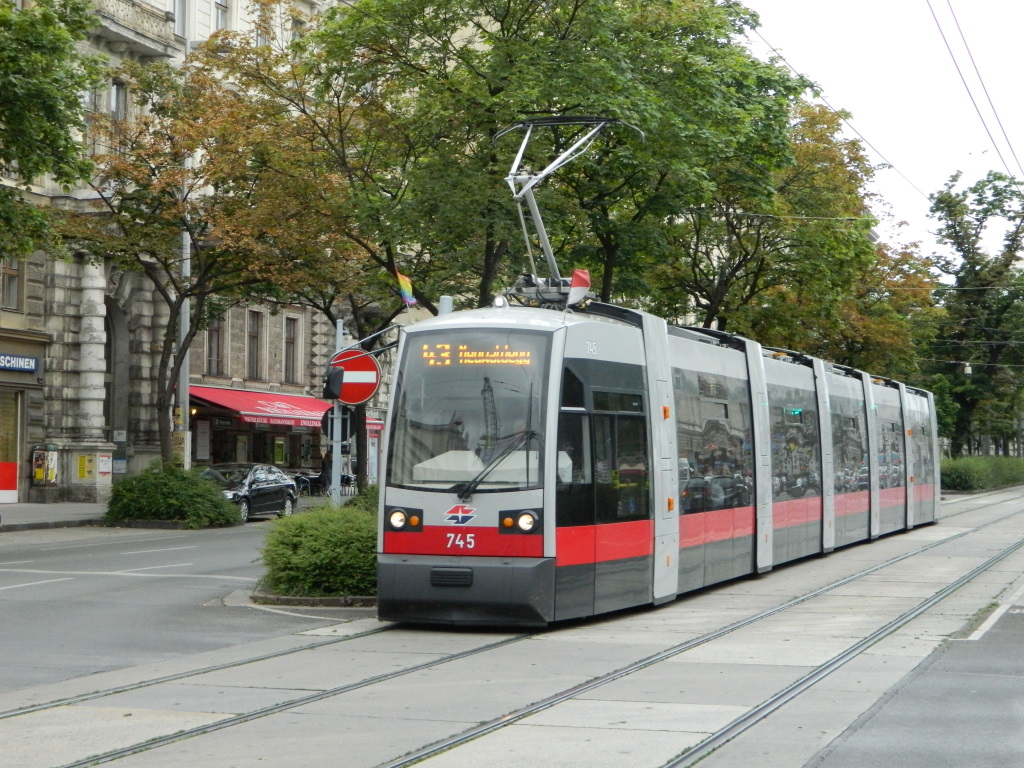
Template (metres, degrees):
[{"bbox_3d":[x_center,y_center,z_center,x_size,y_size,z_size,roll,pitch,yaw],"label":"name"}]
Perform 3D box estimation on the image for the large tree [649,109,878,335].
[{"bbox_3d":[5.858,-1.655,48.750,5.700,10.000,5.700,-1,-2,17],"label":"large tree"}]

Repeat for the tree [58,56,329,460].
[{"bbox_3d":[-7.614,-2.214,49.498,6.400,11.100,6.400,0,-2,0],"label":"tree"}]

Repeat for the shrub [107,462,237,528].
[{"bbox_3d":[-7.985,2.582,48.701,2.200,1.450,2.800,-1,-2,17],"label":"shrub"}]

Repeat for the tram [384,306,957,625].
[{"bbox_3d":[4.699,1.172,35.846,2.400,3.300,35.400,-1,-2,17],"label":"tram"}]

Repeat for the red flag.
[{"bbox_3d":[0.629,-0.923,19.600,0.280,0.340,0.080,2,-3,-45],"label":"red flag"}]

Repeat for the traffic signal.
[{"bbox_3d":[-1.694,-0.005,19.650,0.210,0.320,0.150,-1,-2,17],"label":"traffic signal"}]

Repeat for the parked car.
[{"bbox_3d":[-6.973,2.788,53.336,1.780,1.460,4.550,-1,-2,17],"label":"parked car"}]

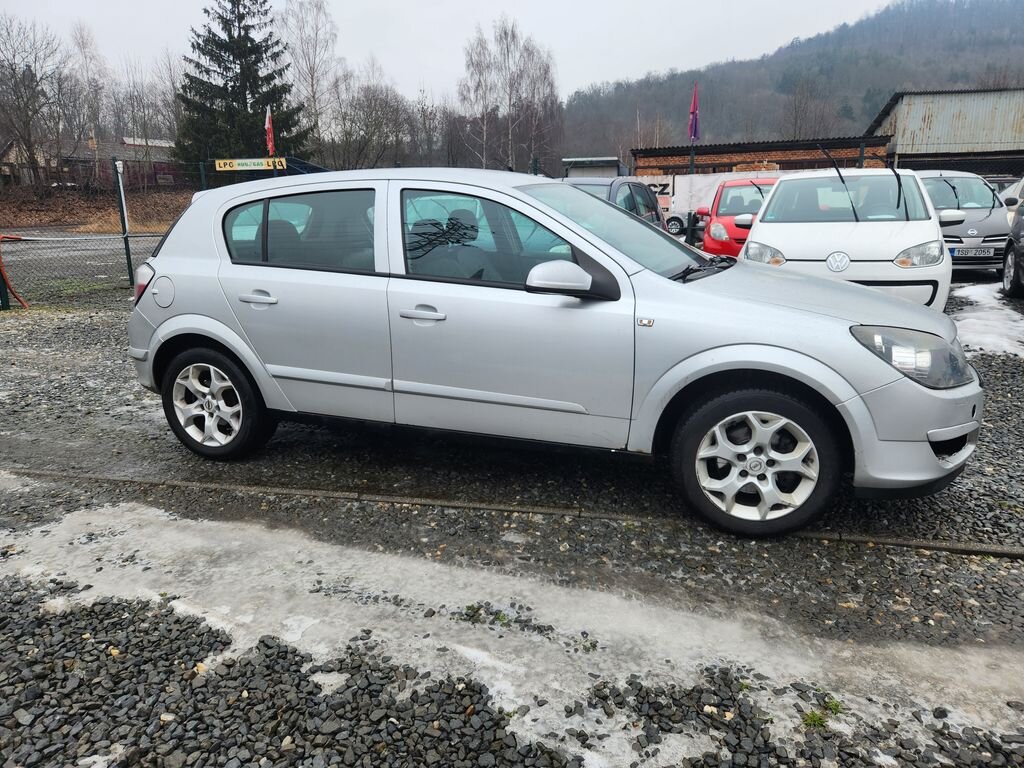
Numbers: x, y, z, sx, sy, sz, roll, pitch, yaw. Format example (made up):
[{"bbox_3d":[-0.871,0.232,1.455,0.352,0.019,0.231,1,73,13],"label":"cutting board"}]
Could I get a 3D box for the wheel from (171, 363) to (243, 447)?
[{"bbox_3d":[-1.514,0.092,3.515,0.440,0.440,0.180,5,15,19],"label":"wheel"}]

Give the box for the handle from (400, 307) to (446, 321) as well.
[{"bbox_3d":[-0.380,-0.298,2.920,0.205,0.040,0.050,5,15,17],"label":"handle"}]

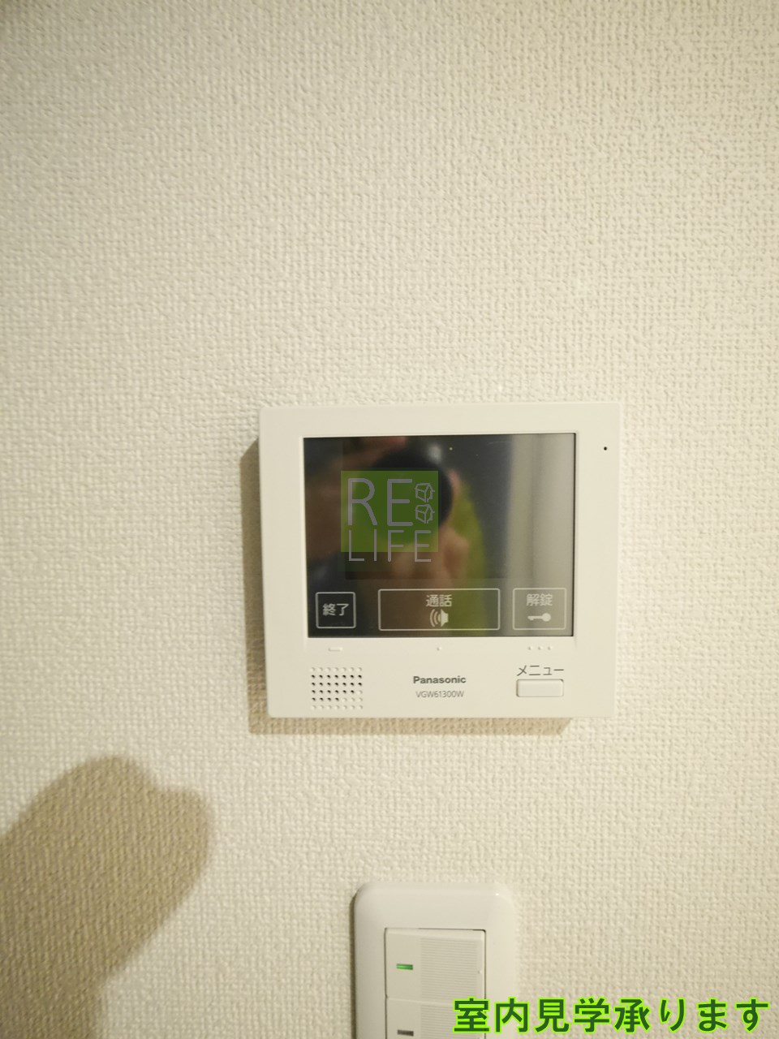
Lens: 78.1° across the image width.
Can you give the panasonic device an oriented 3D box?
[{"bbox_3d":[0.019,0.016,0.190,0.131,0.117,0.024,-1,3,1],"label":"panasonic device"}]

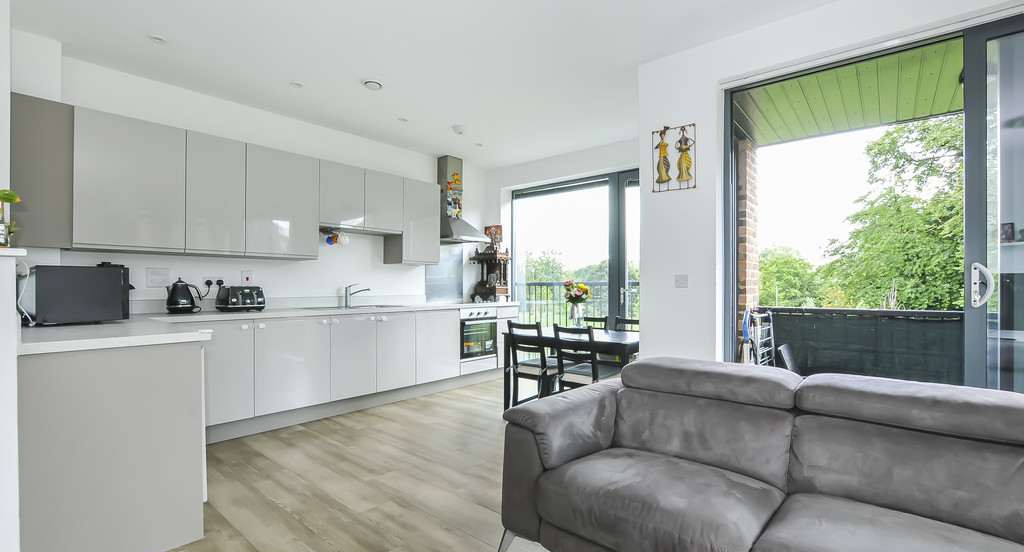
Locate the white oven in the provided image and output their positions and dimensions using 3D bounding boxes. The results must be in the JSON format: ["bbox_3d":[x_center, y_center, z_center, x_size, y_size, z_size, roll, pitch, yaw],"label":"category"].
[{"bbox_3d":[-0.569,0.729,5.155,0.580,0.700,0.580,0,-1,43],"label":"white oven"}]

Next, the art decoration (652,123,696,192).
[{"bbox_3d":[1.064,-0.777,2.820,0.305,0.425,0.025,0,-1,43],"label":"art decoration"}]

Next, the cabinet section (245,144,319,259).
[{"bbox_3d":[-2.106,-0.620,3.833,0.346,0.923,0.594,-1,-2,43],"label":"cabinet section"}]

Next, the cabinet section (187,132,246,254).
[{"bbox_3d":[-2.443,-0.628,3.470,0.346,0.923,0.396,-1,-2,43],"label":"cabinet section"}]

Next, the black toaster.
[{"bbox_3d":[-2.270,0.192,3.577,0.275,0.205,0.290,0,-1,36],"label":"black toaster"}]

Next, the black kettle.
[{"bbox_3d":[-2.466,0.155,3.206,0.170,0.265,0.220,0,-1,43],"label":"black kettle"}]

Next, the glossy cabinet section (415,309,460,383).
[{"bbox_3d":[-0.993,0.753,4.812,0.554,0.752,0.594,-1,-2,43],"label":"glossy cabinet section"}]

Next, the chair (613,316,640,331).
[{"bbox_3d":[1.161,0.862,4.190,0.410,0.870,0.460,0,-1,29],"label":"chair"}]

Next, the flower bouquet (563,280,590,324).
[{"bbox_3d":[0.646,0.292,4.255,0.250,0.460,0.240,0,-1,29],"label":"flower bouquet"}]

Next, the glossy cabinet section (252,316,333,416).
[{"bbox_3d":[-2.002,0.728,3.723,0.554,0.752,0.594,-1,-2,43],"label":"glossy cabinet section"}]

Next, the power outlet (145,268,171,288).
[{"bbox_3d":[-2.758,0.018,3.325,0.012,0.150,0.143,0,-1,43],"label":"power outlet"}]

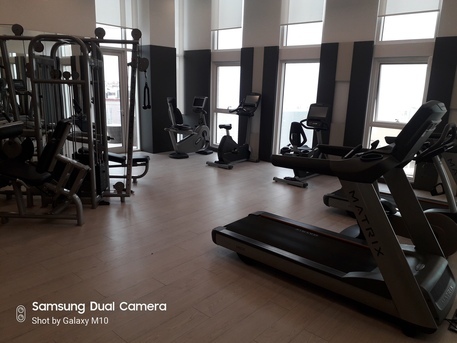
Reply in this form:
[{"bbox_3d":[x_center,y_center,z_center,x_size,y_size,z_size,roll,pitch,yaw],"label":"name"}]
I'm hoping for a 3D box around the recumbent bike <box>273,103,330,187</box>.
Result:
[{"bbox_3d":[1.482,-0.544,6.563,0.660,1.360,1.380,12,17,37],"label":"recumbent bike"}]

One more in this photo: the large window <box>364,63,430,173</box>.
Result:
[{"bbox_3d":[2.983,-0.912,6.363,0.930,2.060,0.120,12,17,37],"label":"large window"}]

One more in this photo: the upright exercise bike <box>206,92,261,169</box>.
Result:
[{"bbox_3d":[0.171,-0.886,7.508,0.630,1.500,1.230,12,17,37],"label":"upright exercise bike"}]

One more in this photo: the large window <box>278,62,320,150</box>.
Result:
[{"bbox_3d":[1.470,-1.236,7.517,0.930,2.060,0.120,12,17,37],"label":"large window"}]

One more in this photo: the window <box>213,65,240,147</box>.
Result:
[{"bbox_3d":[-0.010,-1.553,8.646,0.930,2.060,0.120,12,17,37],"label":"window"}]

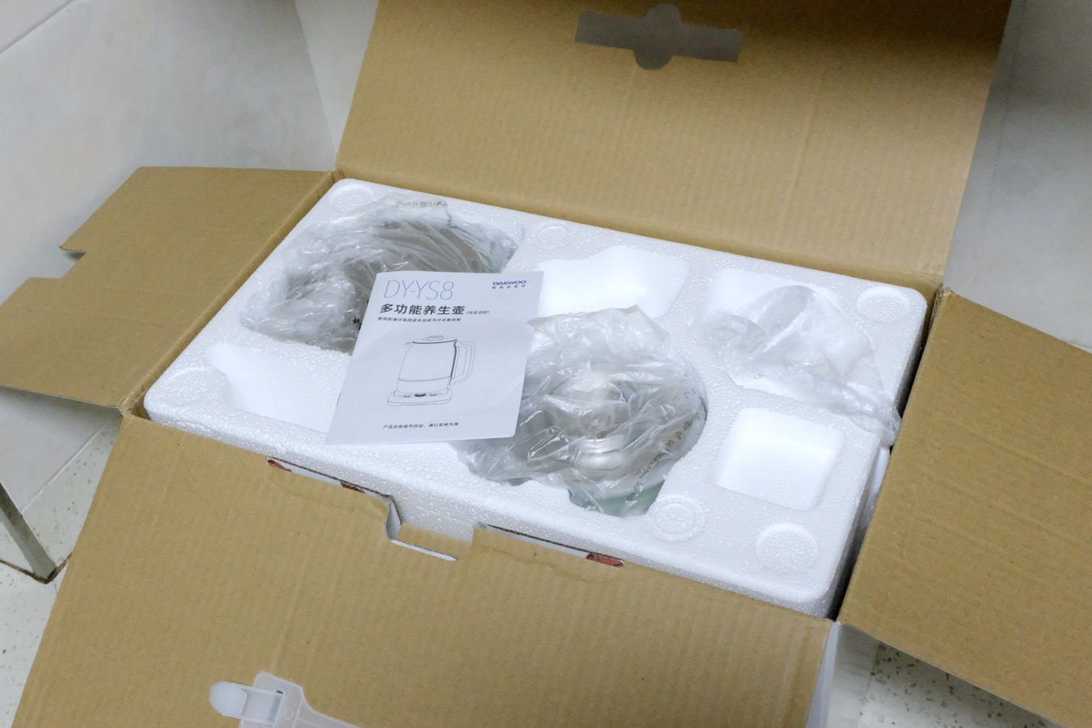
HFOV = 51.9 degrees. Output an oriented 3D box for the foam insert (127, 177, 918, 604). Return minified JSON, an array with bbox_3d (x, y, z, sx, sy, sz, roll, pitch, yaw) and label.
[{"bbox_3d":[-0.005,0.041,0.915,0.540,0.150,0.302,14,50,22],"label":"foam insert"}]

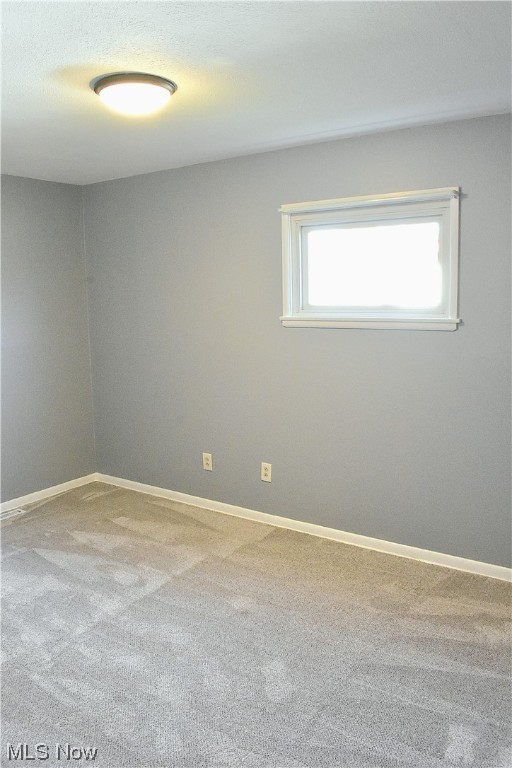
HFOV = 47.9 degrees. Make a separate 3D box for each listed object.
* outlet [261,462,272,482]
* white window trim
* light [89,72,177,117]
[{"bbox_3d":[0.068,0.584,3.791,0.075,0.120,0.010,5,10,34],"label":"outlet"},{"bbox_3d":[0.602,-0.672,3.242,1.045,0.722,0.100,5,10,34],"label":"white window trim"},{"bbox_3d":[-0.492,-1.156,2.345,0.352,0.095,0.352,-1,9,0],"label":"light"}]

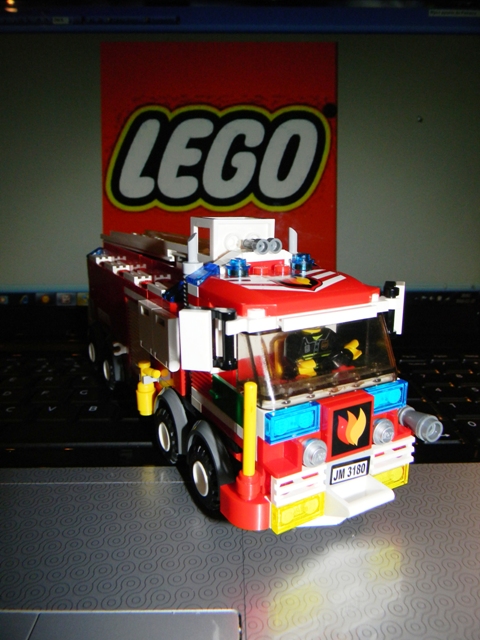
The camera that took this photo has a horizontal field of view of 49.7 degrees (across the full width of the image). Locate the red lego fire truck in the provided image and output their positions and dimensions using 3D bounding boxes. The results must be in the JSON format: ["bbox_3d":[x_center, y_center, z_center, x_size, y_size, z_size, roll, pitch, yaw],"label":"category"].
[{"bbox_3d":[-0.014,0.000,0.217,0.077,0.087,0.203,-8,17,-28],"label":"red lego fire truck"}]

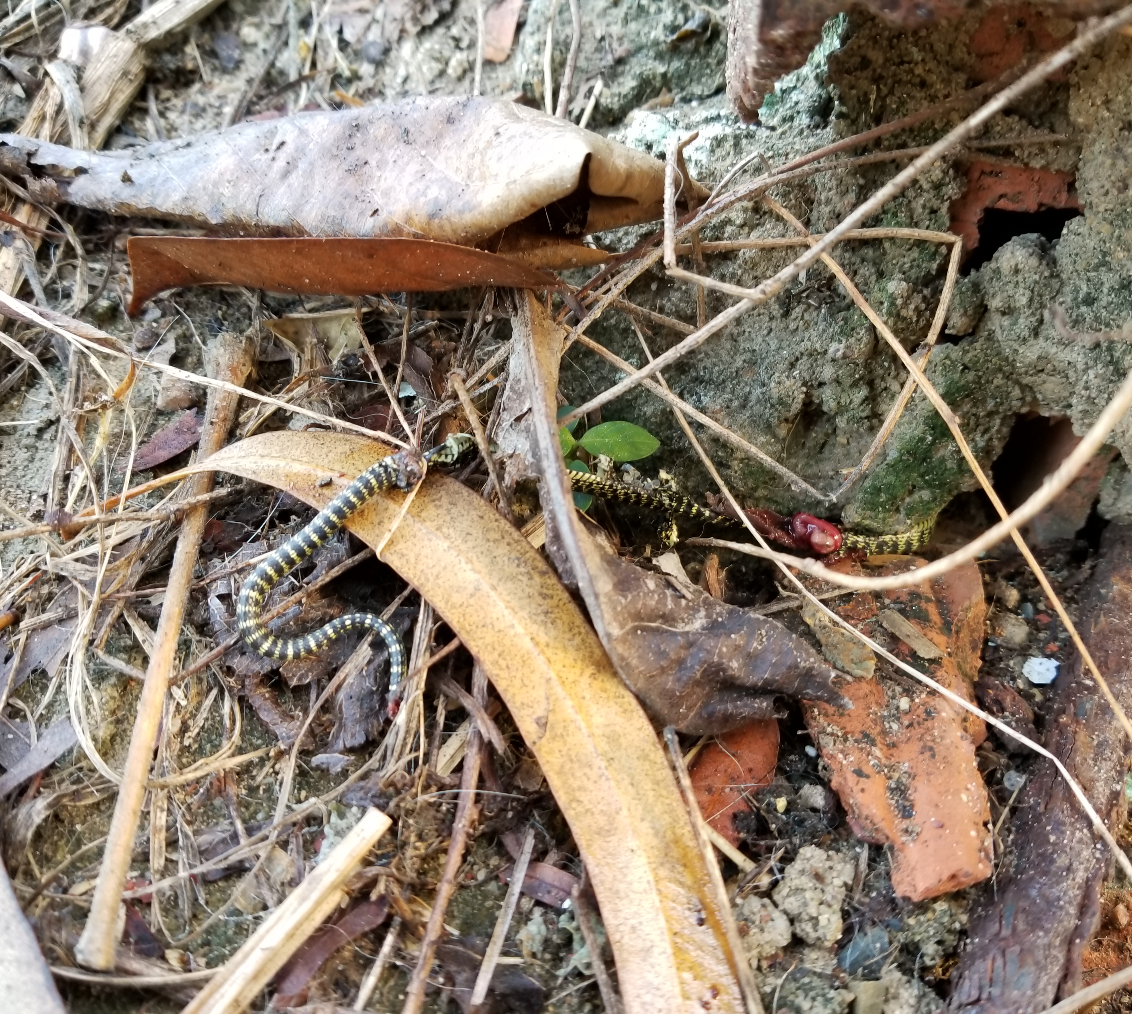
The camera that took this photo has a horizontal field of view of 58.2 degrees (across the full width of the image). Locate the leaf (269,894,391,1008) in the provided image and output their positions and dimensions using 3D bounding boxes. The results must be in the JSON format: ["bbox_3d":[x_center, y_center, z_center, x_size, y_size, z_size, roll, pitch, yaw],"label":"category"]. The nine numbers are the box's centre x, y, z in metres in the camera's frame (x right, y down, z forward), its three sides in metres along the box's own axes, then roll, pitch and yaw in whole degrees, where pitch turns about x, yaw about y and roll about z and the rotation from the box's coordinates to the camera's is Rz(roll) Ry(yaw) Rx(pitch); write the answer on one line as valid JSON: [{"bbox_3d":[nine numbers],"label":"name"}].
[{"bbox_3d":[-0.060,0.114,0.262,0.009,0.006,0.034,42,70,15],"label":"leaf"}]

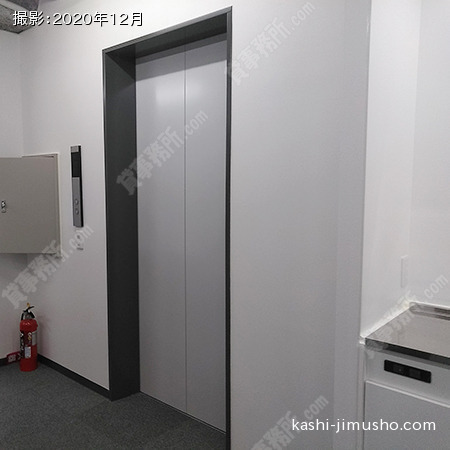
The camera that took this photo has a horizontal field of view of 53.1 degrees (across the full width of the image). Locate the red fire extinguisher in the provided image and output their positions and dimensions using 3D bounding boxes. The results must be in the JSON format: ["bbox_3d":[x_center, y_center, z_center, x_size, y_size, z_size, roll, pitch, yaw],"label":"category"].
[{"bbox_3d":[-1.413,0.798,3.251,0.137,0.482,0.145,-2,5,-24],"label":"red fire extinguisher"}]

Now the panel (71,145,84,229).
[{"bbox_3d":[-0.935,-0.241,2.858,0.088,0.506,0.020,4,7,41],"label":"panel"}]

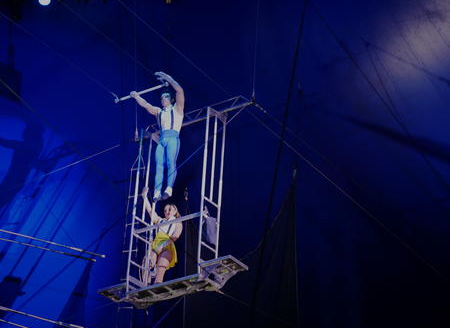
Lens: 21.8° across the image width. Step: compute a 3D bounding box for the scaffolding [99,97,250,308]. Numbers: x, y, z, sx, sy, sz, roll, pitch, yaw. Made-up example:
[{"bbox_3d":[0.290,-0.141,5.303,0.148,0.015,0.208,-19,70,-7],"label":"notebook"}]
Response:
[{"bbox_3d":[-0.732,0.668,18.358,2.630,3.040,0.510,-17,-35,33],"label":"scaffolding"}]

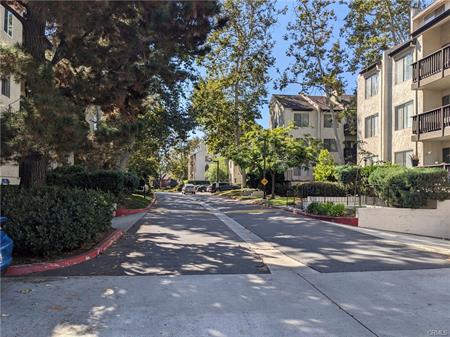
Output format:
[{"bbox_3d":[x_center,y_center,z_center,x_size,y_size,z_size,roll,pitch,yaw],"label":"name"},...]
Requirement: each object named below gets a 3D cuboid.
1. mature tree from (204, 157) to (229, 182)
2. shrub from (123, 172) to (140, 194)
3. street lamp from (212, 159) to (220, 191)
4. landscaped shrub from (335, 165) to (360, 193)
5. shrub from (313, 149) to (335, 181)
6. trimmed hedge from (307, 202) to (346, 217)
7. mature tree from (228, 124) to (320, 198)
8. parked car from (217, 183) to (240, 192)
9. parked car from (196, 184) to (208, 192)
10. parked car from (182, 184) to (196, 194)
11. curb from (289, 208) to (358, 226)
[{"bbox_3d":[-1.575,0.926,65.000,4.500,6.200,4.500,0,-2,0],"label":"mature tree"},{"bbox_3d":[-7.996,1.326,30.000,1.600,1.800,1.700,1,-3,-18],"label":"shrub"},{"bbox_3d":[-1.201,1.156,52.000,1.000,4.700,0.300,1,-3,-17],"label":"street lamp"},{"bbox_3d":[6.984,0.656,20.000,1.450,1.750,1.400,-1,-3,30],"label":"landscaped shrub"},{"bbox_3d":[9.644,-0.145,34.000,2.300,3.700,2.300,0,-2,0],"label":"shrub"},{"bbox_3d":[4.629,1.861,16.000,1.100,0.600,1.750,2,-3,-26],"label":"trimmed hedge"},{"bbox_3d":[4.391,-0.609,30.500,7.500,6.400,7.000,0,-2,0],"label":"mature tree"},{"bbox_3d":[0.000,3.120,57.000,4.700,1.600,1.850,2,-3,-30],"label":"parked car"},{"bbox_3d":[-3.922,3.649,64.000,4.500,1.480,1.800,2,-3,-37],"label":"parked car"},{"bbox_3d":[-5.262,3.113,52.000,1.850,1.550,4.500,1,-2,-14],"label":"parked car"},{"bbox_3d":[4.348,2.216,17.209,0.524,0.320,7.599,1,-2,-10],"label":"curb"}]

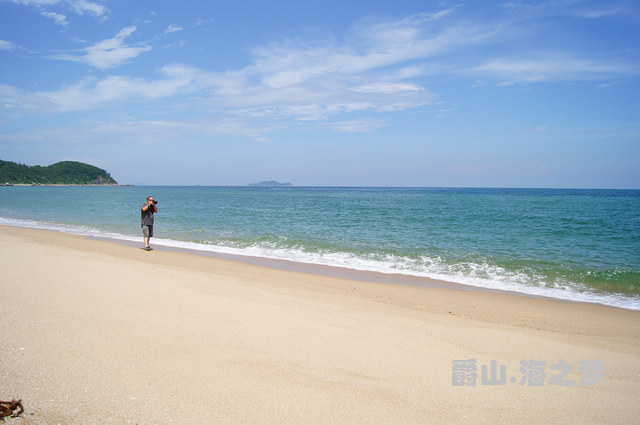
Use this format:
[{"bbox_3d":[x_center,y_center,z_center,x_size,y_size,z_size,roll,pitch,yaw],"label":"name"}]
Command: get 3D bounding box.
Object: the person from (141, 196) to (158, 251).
[{"bbox_3d":[-5.370,0.353,15.100,0.450,1.710,0.520,2,4,31],"label":"person"}]

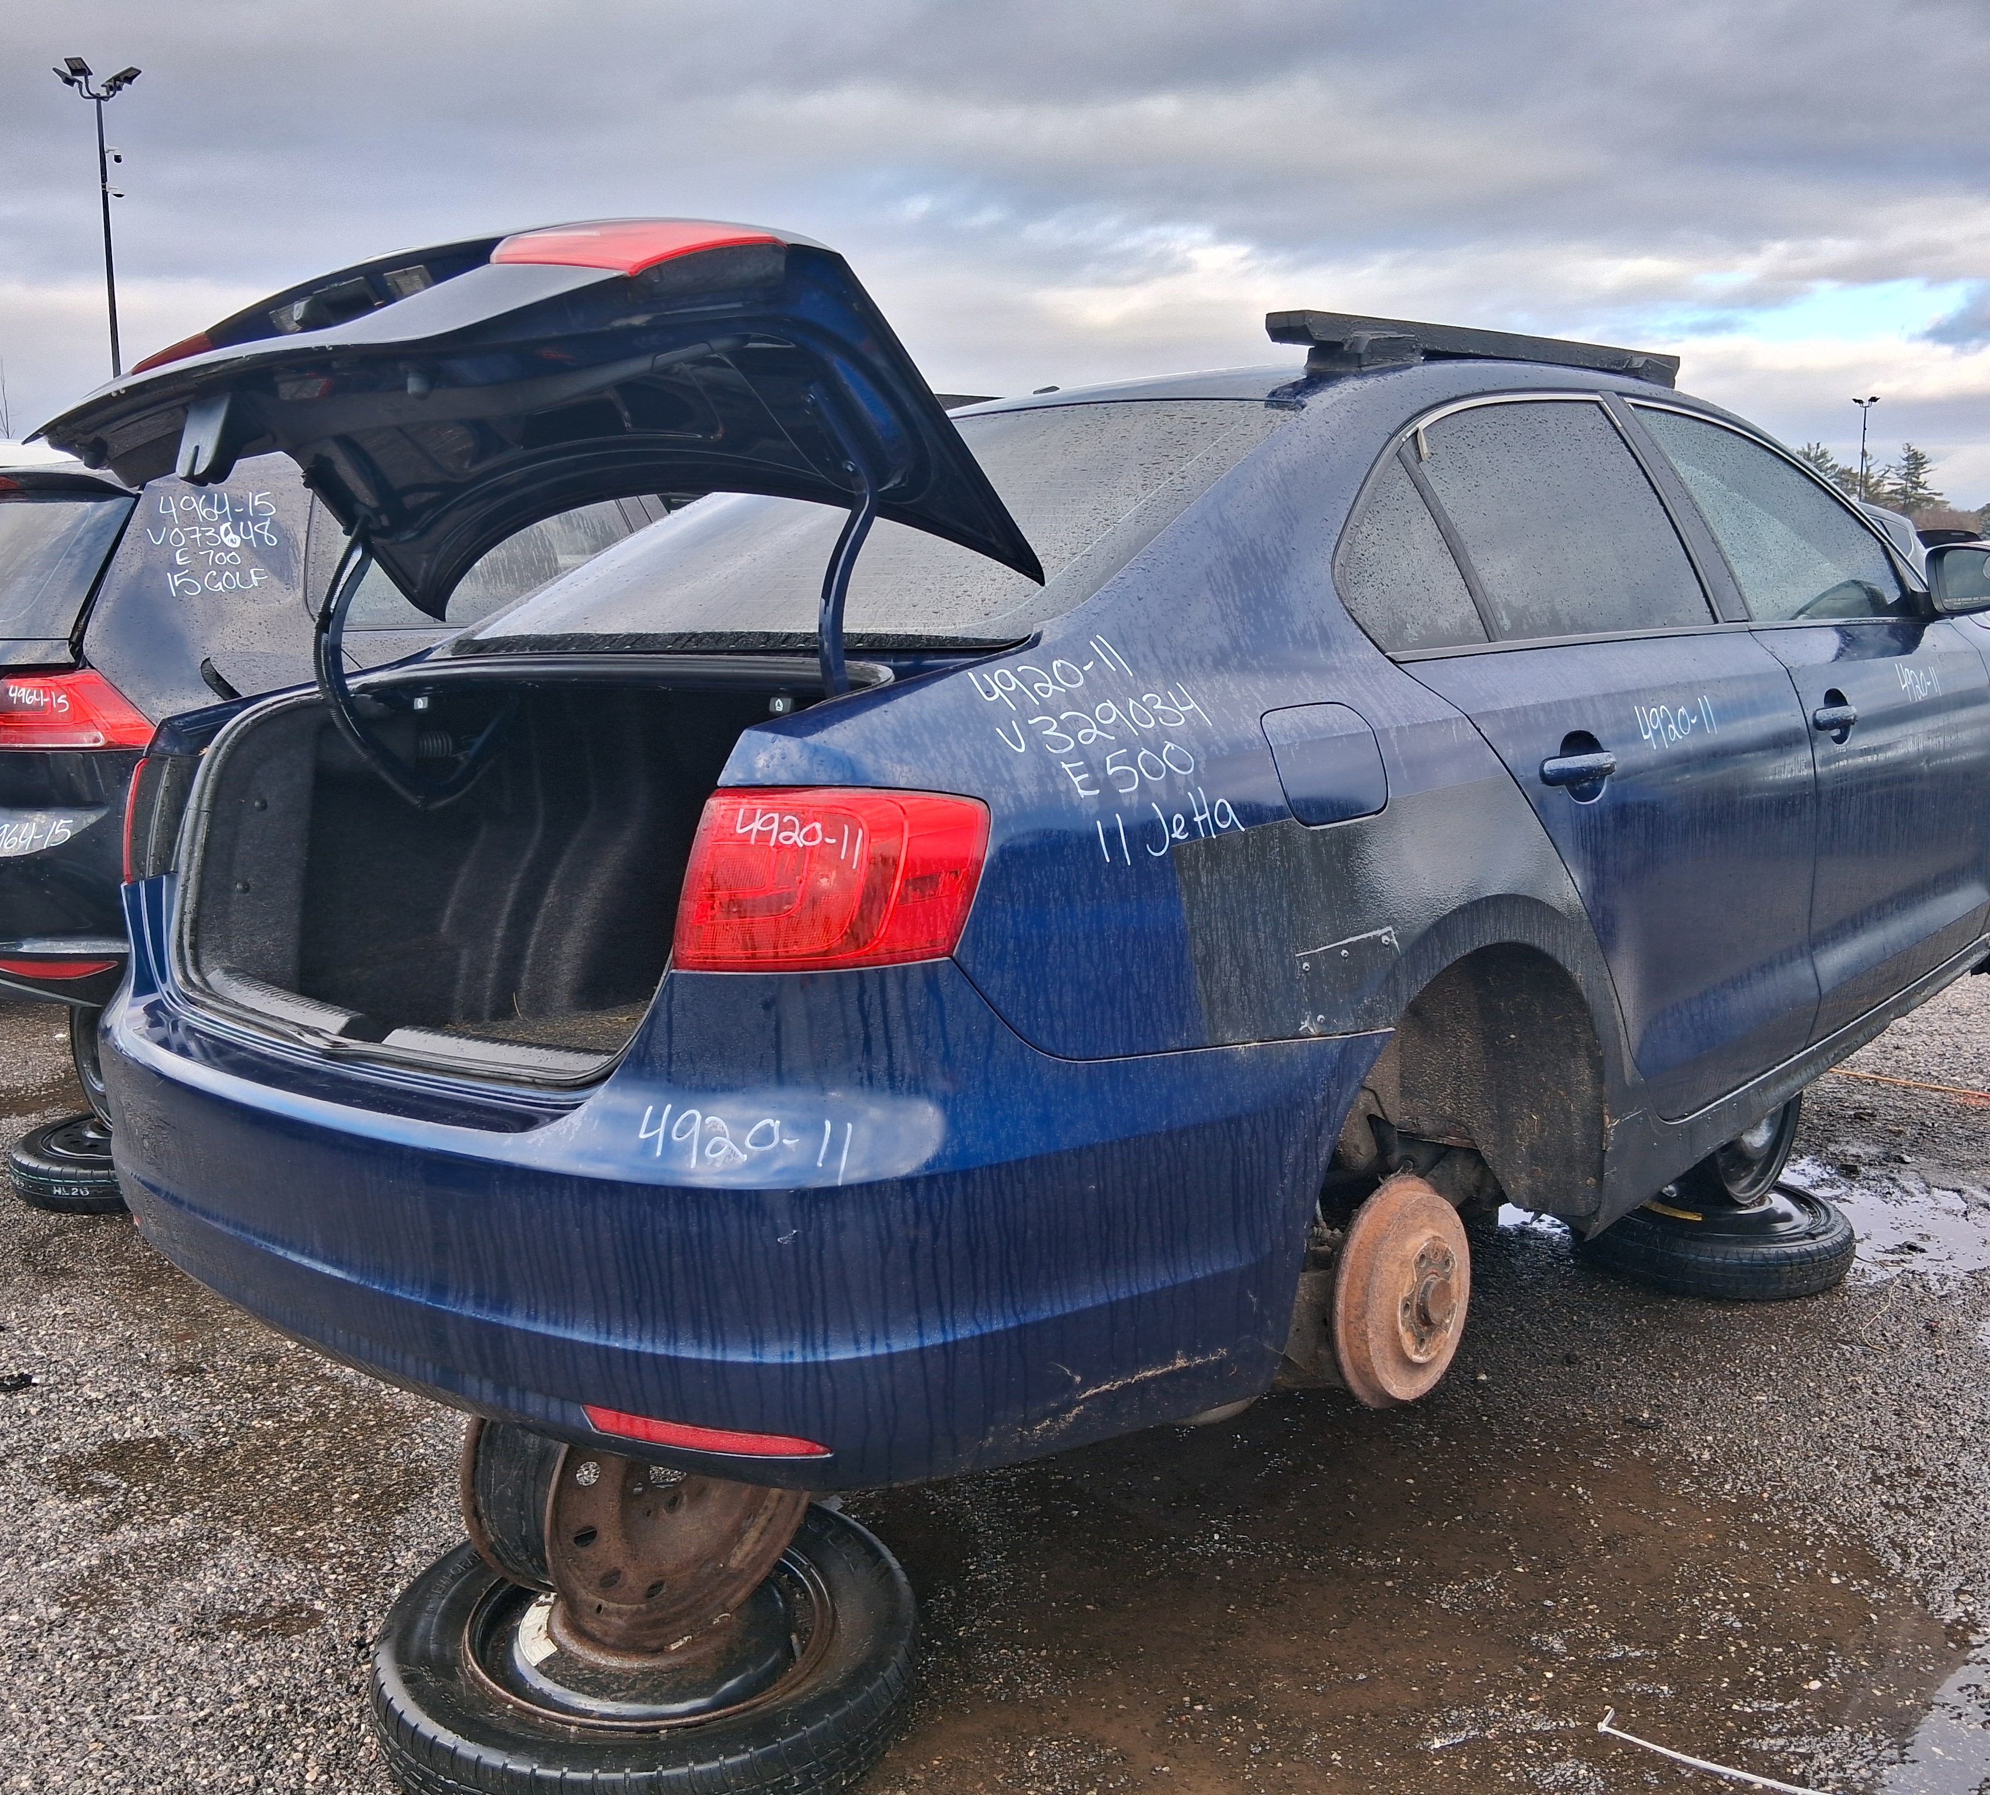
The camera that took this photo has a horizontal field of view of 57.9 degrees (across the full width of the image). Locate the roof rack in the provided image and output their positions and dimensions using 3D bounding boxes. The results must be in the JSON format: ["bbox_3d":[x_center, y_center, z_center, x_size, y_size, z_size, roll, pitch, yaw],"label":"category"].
[{"bbox_3d":[0.804,-0.831,2.816,0.080,0.090,1.230,5,13,43],"label":"roof rack"}]

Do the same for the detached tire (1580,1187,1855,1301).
[{"bbox_3d":[1.535,0.725,3.860,0.565,0.120,0.565,0,8,0],"label":"detached tire"}]

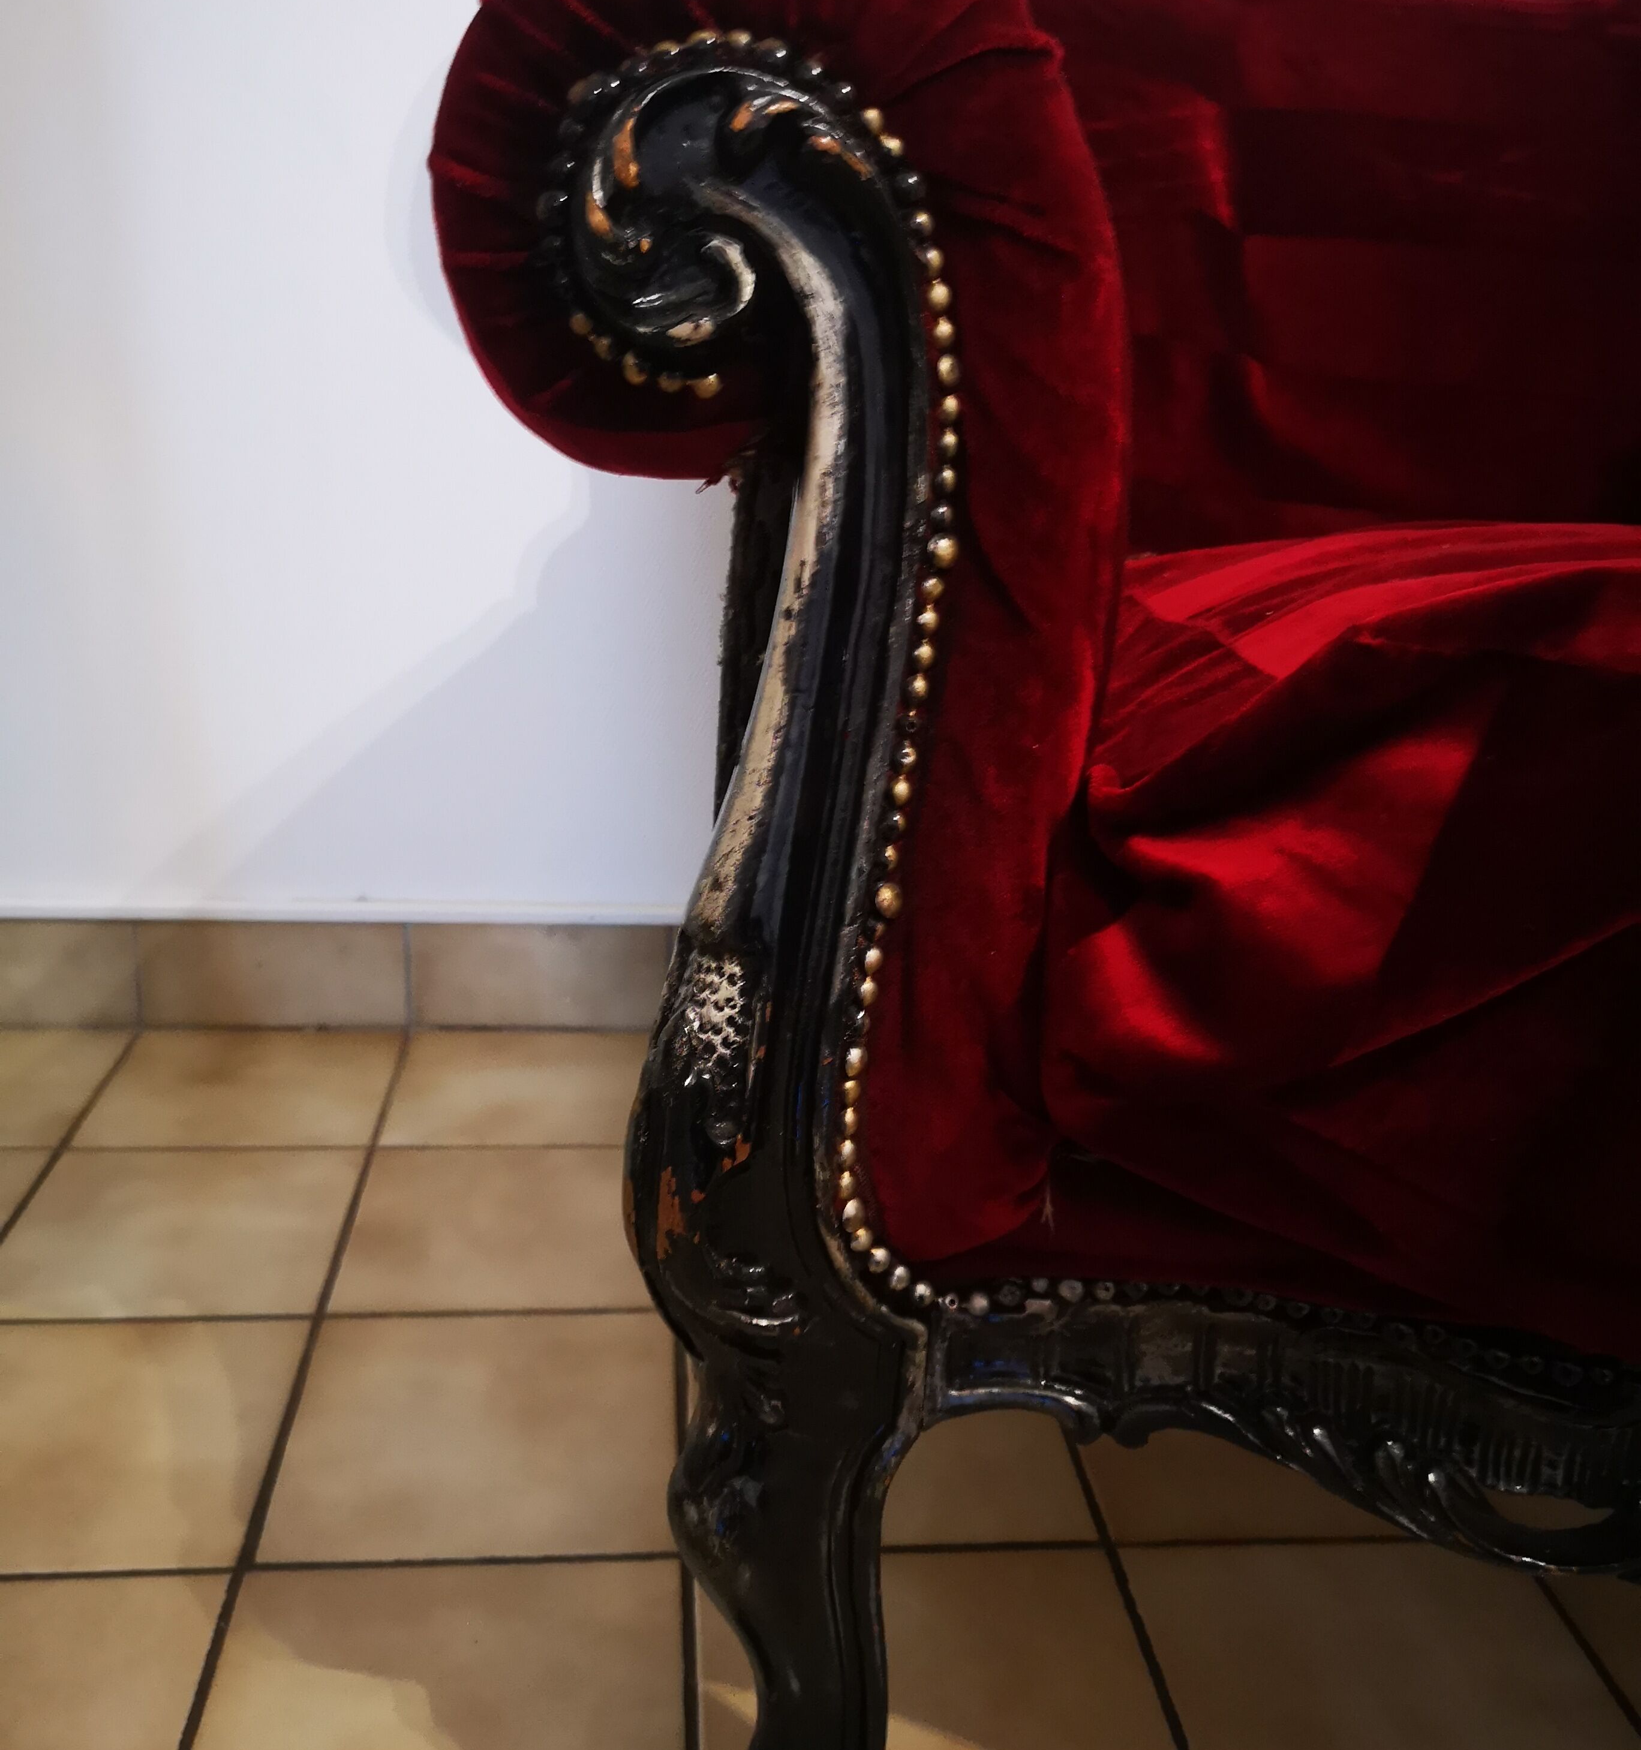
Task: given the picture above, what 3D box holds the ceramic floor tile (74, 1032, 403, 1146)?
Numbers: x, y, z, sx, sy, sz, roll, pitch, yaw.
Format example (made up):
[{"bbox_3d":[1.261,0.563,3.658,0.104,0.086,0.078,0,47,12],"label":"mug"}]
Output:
[{"bbox_3d":[-0.417,0.157,1.251,0.199,0.010,0.193,1,19,-6],"label":"ceramic floor tile"}]

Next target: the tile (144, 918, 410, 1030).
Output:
[{"bbox_3d":[-0.427,0.076,1.331,0.202,0.086,0.010,1,19,-6],"label":"tile"}]

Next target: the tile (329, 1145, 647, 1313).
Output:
[{"bbox_3d":[-0.194,0.226,1.084,0.199,0.010,0.199,1,19,-6],"label":"tile"}]

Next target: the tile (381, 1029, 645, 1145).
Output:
[{"bbox_3d":[-0.214,0.161,1.273,0.199,0.010,0.193,1,19,-6],"label":"tile"}]

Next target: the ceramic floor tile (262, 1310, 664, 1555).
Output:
[{"bbox_3d":[-0.174,0.292,0.892,0.199,0.010,0.199,1,19,-6],"label":"ceramic floor tile"}]

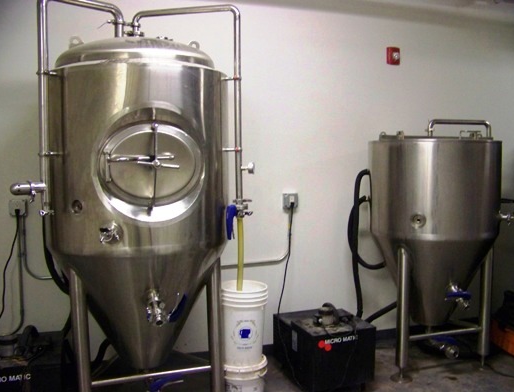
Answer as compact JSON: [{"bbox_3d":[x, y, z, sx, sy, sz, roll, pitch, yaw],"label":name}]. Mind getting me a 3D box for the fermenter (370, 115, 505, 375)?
[{"bbox_3d":[1.386,0.377,4.295,1.000,1.950,1.020,-2,5,-19],"label":"fermenter"}]

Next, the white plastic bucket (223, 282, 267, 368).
[{"bbox_3d":[-0.082,0.854,3.610,0.305,0.500,0.305,0,5,0],"label":"white plastic bucket"}]

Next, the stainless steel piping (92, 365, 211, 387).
[{"bbox_3d":[-0.591,1.022,3.094,0.690,0.036,0.036,-2,5,-19],"label":"stainless steel piping"}]

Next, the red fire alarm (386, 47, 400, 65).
[{"bbox_3d":[1.170,-1.199,4.635,0.113,0.145,0.048,-2,5,-19],"label":"red fire alarm"}]

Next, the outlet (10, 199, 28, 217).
[{"bbox_3d":[-1.646,0.086,3.745,0.110,0.114,0.050,-2,5,-19],"label":"outlet"}]

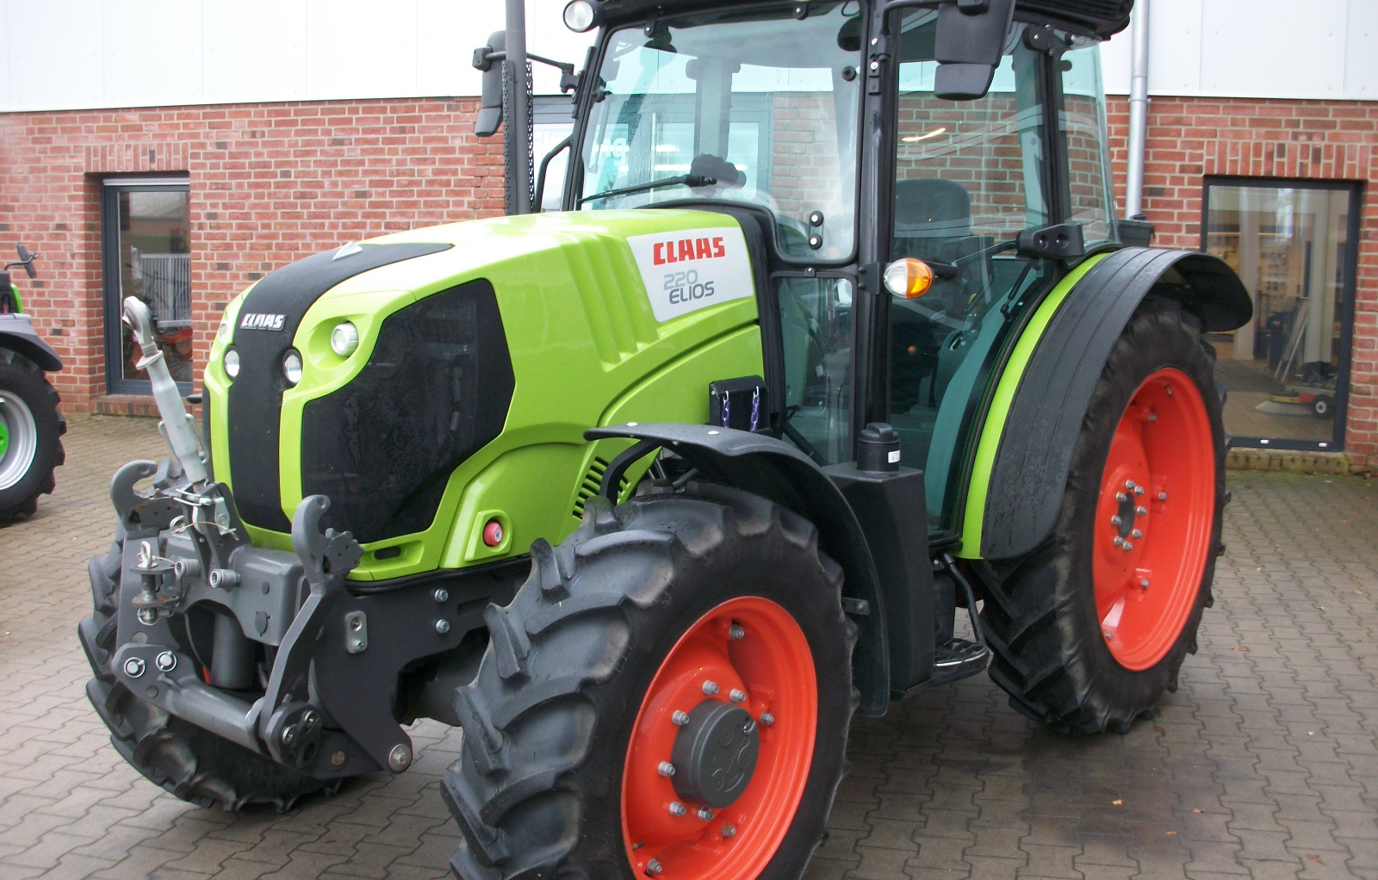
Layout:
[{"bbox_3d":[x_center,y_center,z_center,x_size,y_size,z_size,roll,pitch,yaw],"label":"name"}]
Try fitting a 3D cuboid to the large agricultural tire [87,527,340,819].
[{"bbox_3d":[-1.161,0.479,3.895,0.310,1.040,1.060,7,10,38],"label":"large agricultural tire"}]

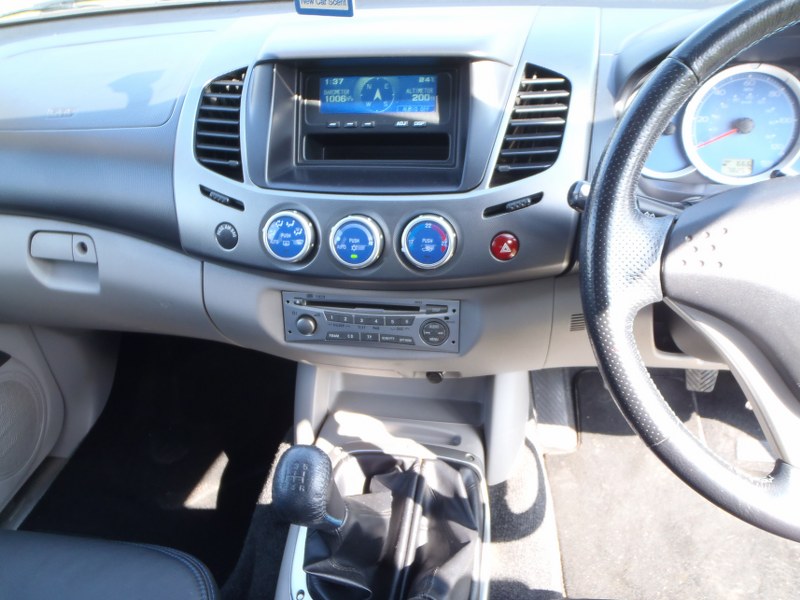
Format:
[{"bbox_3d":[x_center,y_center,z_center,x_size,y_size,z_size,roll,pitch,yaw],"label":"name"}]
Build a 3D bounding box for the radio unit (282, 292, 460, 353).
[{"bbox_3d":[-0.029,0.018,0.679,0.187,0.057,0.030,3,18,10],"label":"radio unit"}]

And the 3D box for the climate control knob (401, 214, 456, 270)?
[{"bbox_3d":[0.026,-0.053,0.590,0.050,0.050,0.022,0,2,6],"label":"climate control knob"}]

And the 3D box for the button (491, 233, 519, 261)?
[{"bbox_3d":[0.095,-0.049,0.592,0.026,0.026,0.012,-1,3,2],"label":"button"}]

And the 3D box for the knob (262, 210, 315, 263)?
[{"bbox_3d":[-0.106,-0.060,0.613,0.050,0.050,0.022,5,3,14],"label":"knob"}]

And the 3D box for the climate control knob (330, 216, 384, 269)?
[{"bbox_3d":[-0.040,-0.054,0.598,0.050,0.050,0.022,3,2,10],"label":"climate control knob"}]

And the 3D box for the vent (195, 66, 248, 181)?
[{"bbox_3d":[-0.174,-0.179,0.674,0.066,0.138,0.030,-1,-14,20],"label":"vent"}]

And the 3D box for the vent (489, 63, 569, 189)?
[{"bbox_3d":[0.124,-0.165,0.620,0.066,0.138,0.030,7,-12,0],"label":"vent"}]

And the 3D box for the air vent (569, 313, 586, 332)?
[{"bbox_3d":[0.182,0.022,0.659,0.022,0.019,0.008,-1,22,3],"label":"air vent"}]

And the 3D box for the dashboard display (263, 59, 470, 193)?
[{"bbox_3d":[-0.029,-0.166,0.625,0.198,0.122,0.047,3,3,10],"label":"dashboard display"}]

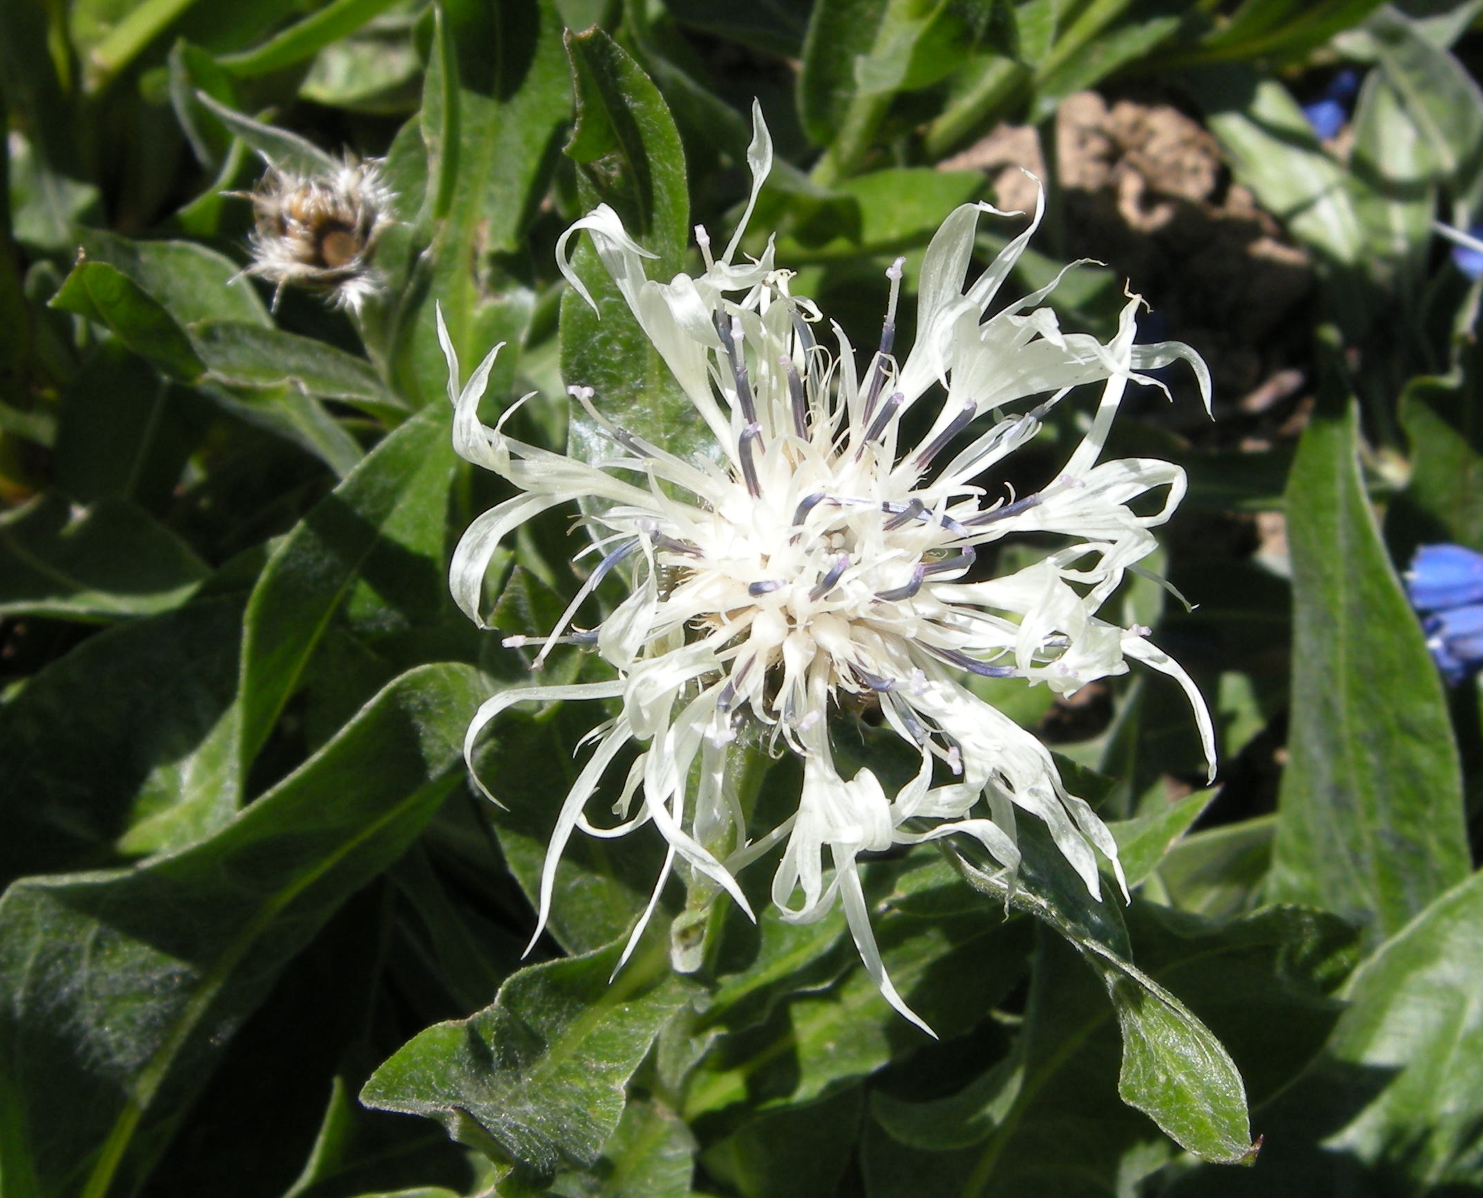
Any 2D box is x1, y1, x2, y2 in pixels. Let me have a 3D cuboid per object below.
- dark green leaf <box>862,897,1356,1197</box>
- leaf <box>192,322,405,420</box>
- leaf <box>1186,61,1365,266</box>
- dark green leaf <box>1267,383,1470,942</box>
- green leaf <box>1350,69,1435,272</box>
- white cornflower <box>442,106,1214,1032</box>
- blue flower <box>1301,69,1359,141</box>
[{"bbox_3d":[0.049,0.060,0.215,0.064,0.025,0.039,-23,66,-11],"label":"dark green leaf"},{"bbox_3d":[-0.069,-0.035,0.250,0.035,0.014,0.012,6,60,3],"label":"leaf"},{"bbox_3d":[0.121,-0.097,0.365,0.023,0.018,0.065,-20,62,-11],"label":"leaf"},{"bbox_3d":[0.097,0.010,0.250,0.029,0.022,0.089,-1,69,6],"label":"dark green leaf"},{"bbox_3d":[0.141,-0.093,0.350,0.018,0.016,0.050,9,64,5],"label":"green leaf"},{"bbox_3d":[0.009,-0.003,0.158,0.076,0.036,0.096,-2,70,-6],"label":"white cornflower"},{"bbox_3d":[0.131,-0.110,0.360,0.013,0.014,0.018,9,61,5],"label":"blue flower"}]

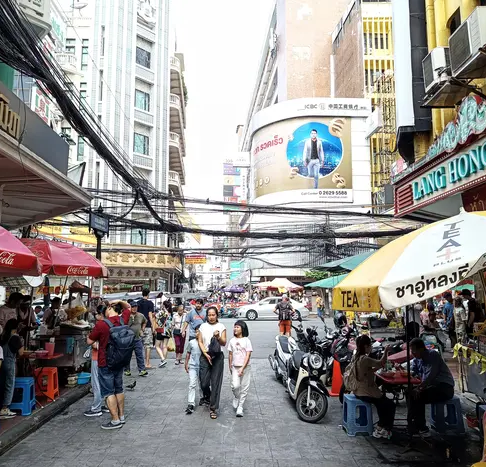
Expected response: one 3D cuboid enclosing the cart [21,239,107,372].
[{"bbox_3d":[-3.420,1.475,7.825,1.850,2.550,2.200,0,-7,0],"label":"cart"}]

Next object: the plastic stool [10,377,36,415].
[{"bbox_3d":[-3.130,2.312,6.123,0.340,0.450,0.340,2,-8,-14],"label":"plastic stool"}]

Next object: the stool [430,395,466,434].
[{"bbox_3d":[2.730,2.391,5.760,0.350,0.440,0.350,0,-7,3],"label":"stool"}]

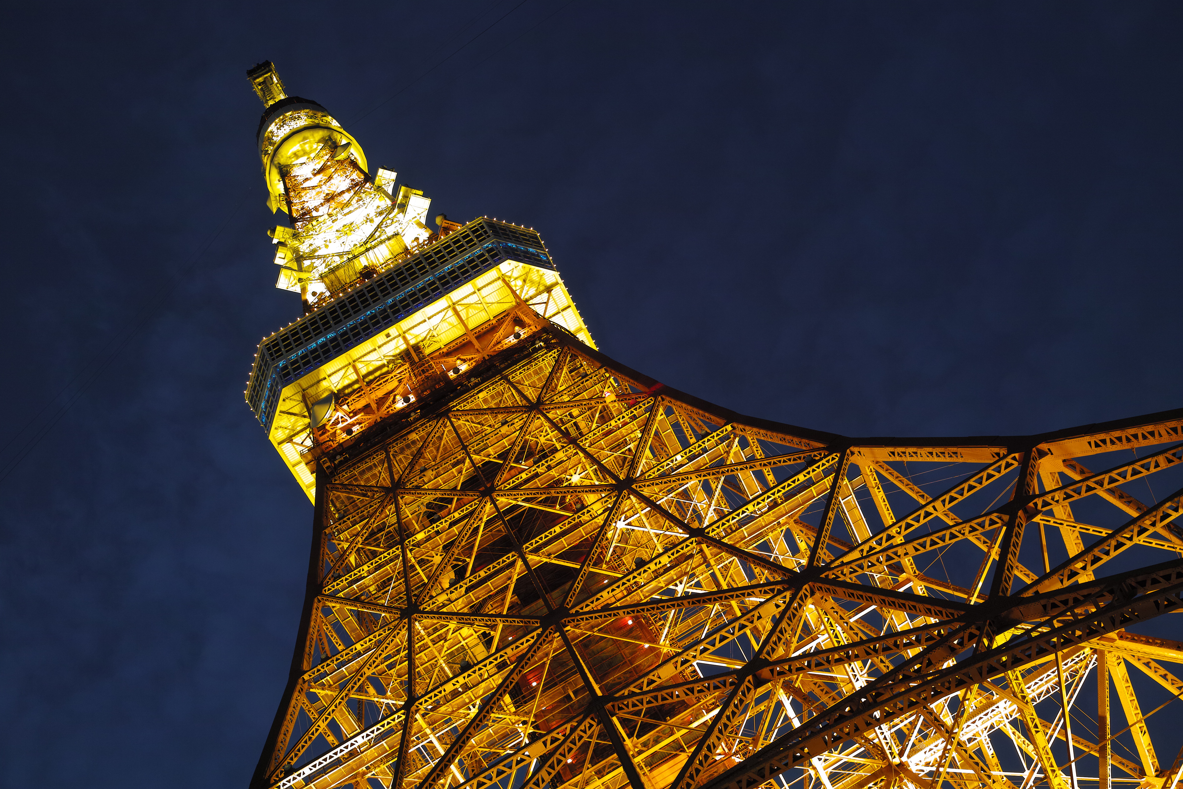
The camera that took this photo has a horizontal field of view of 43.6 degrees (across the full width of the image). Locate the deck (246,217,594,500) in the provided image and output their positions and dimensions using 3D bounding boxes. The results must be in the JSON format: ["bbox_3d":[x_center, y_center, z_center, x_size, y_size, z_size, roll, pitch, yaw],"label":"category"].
[{"bbox_3d":[-12.580,3.310,141.280,31.490,9.730,31.490,-30,-60,-4],"label":"deck"}]

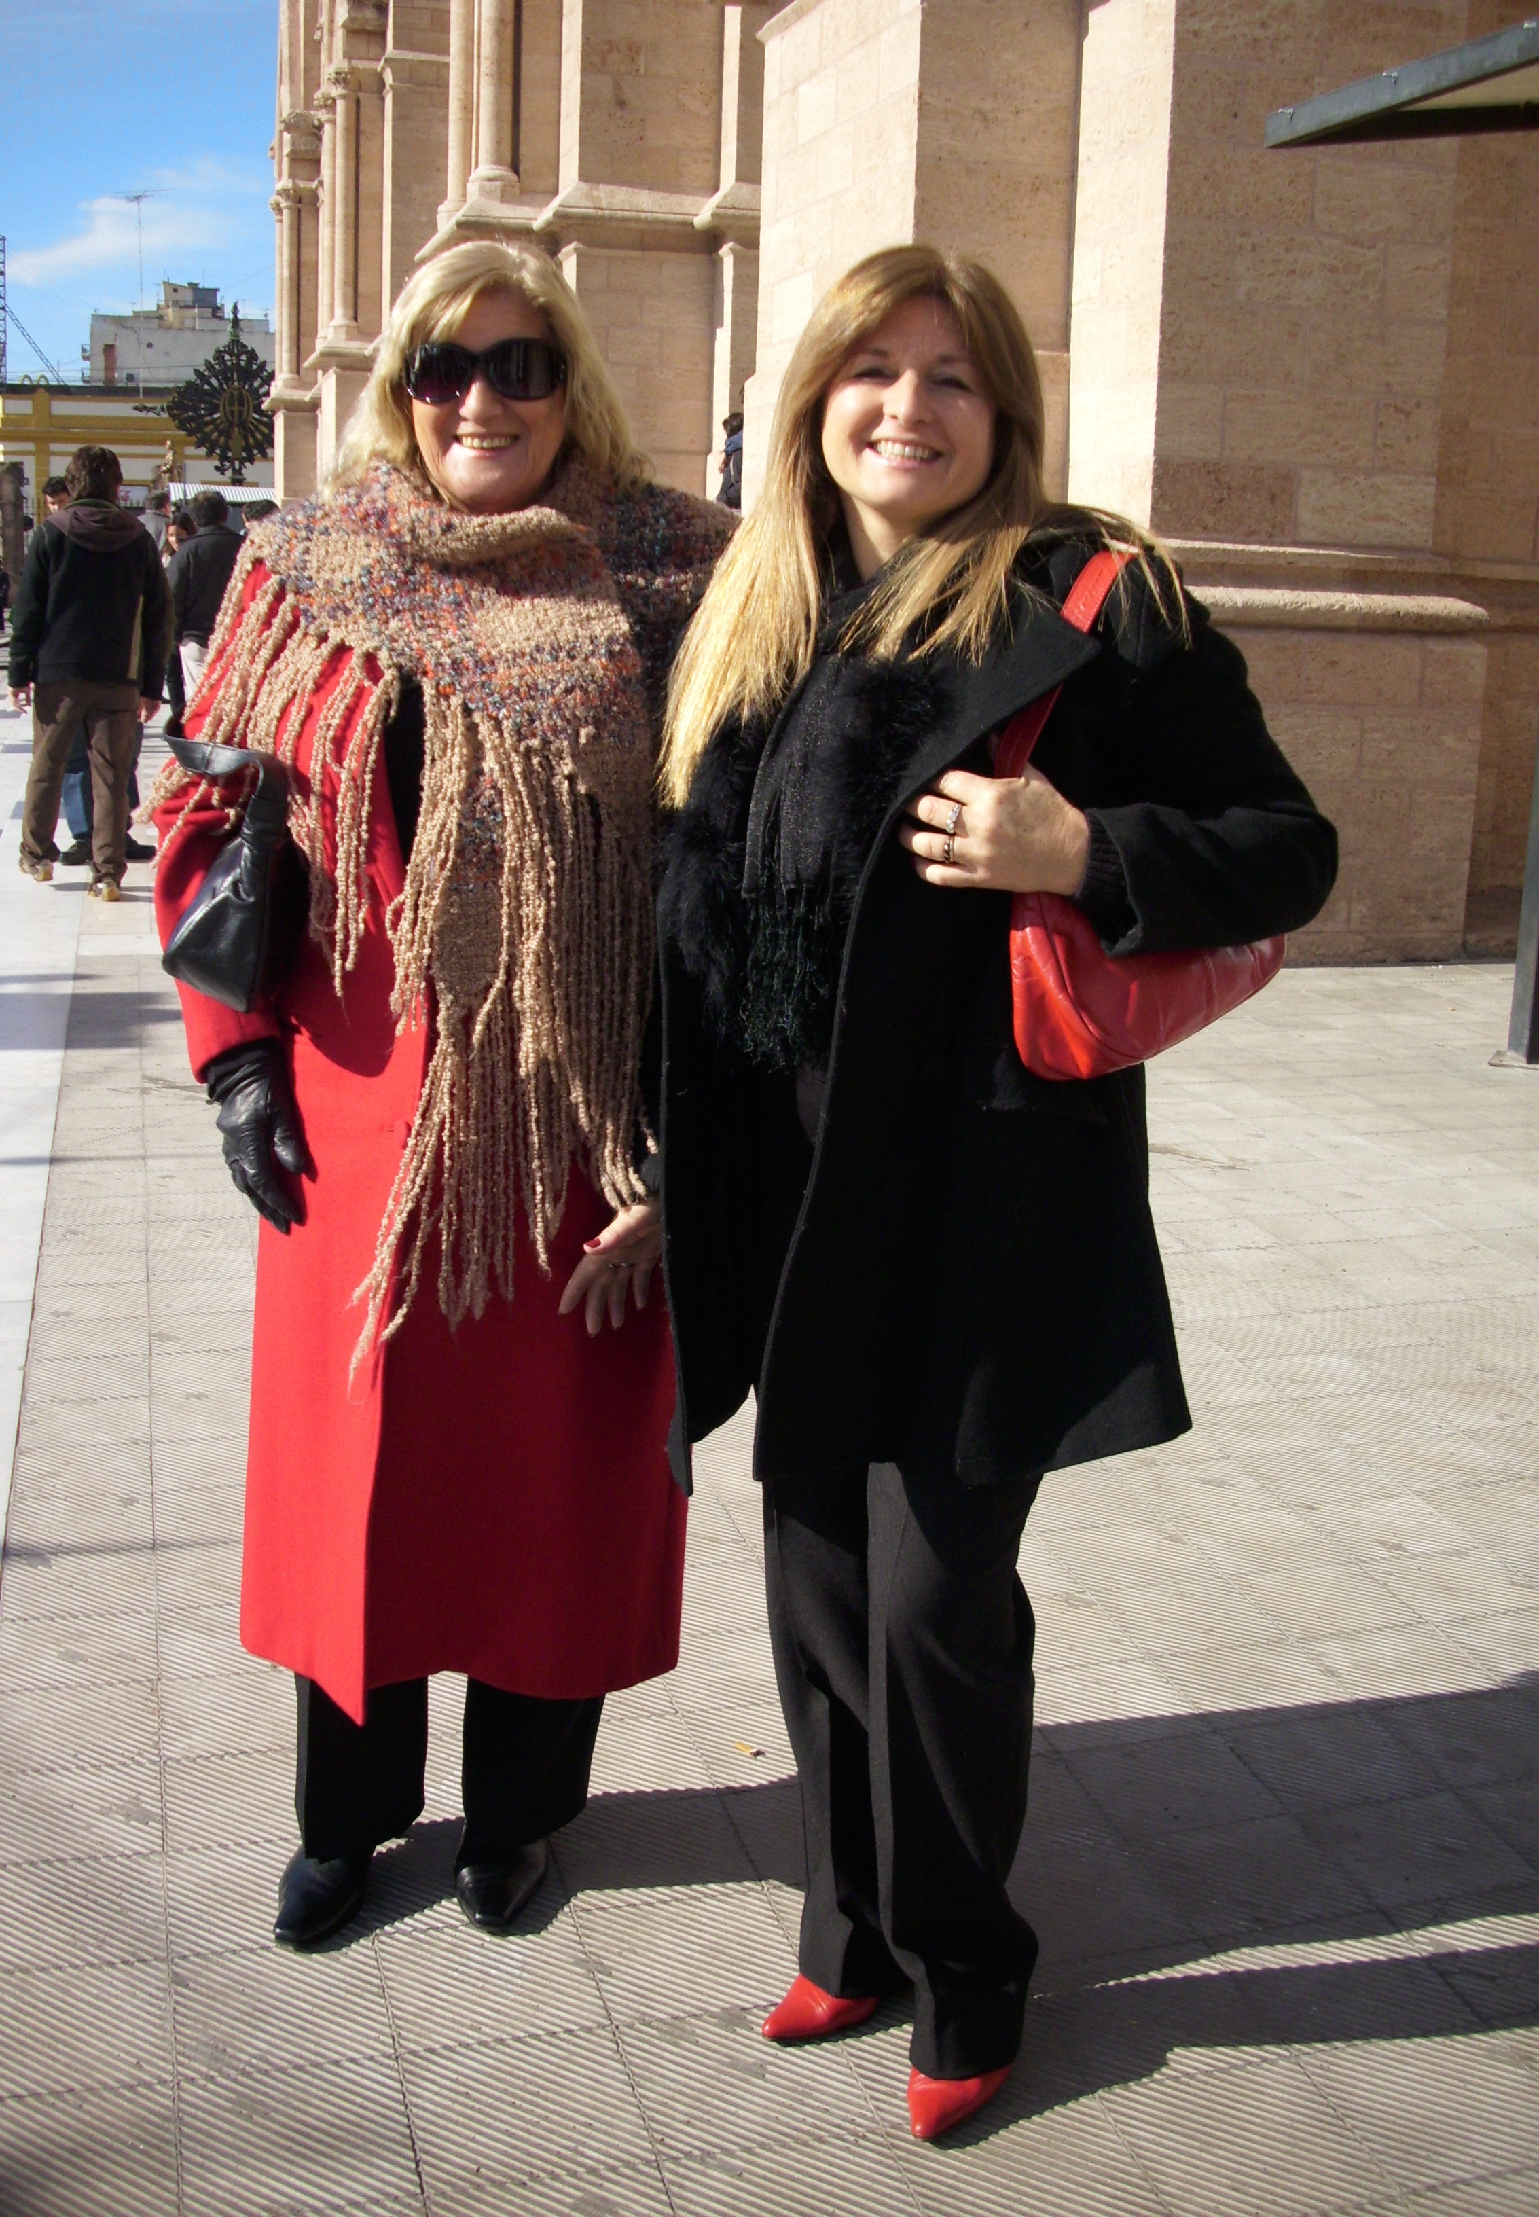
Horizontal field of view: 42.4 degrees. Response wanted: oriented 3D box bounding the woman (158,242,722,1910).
[{"bbox_3d":[-0.310,0.041,2.002,0.530,1.700,0.400,4,13,8],"label":"woman"}]

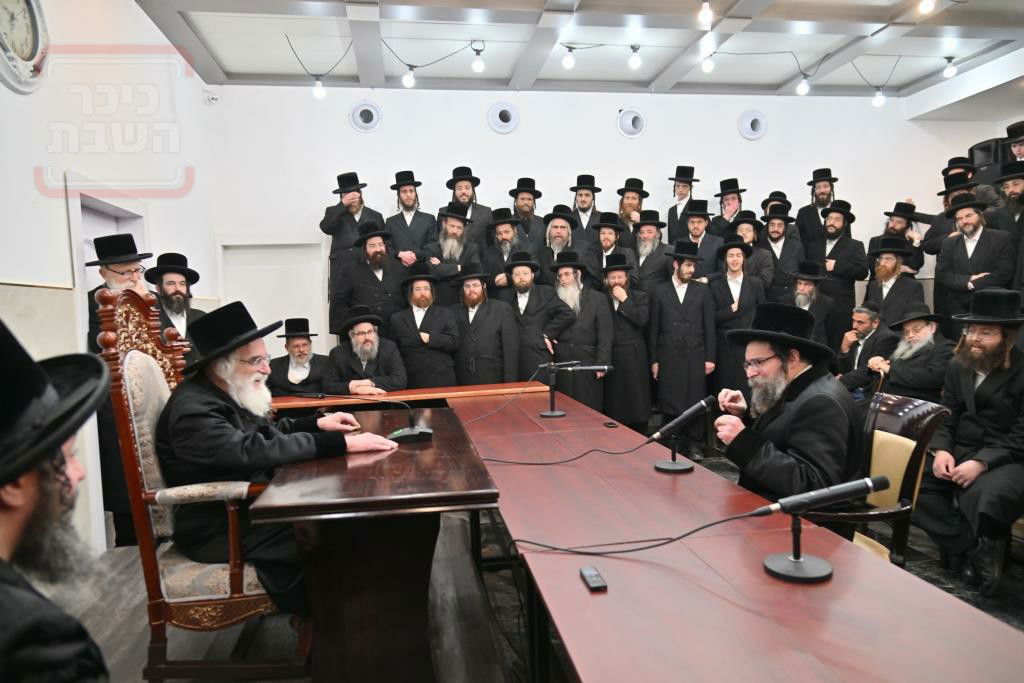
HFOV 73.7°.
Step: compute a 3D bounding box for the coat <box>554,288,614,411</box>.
[{"bbox_3d":[0.648,0.126,6.157,0.560,1.200,0.360,0,3,27],"label":"coat"}]

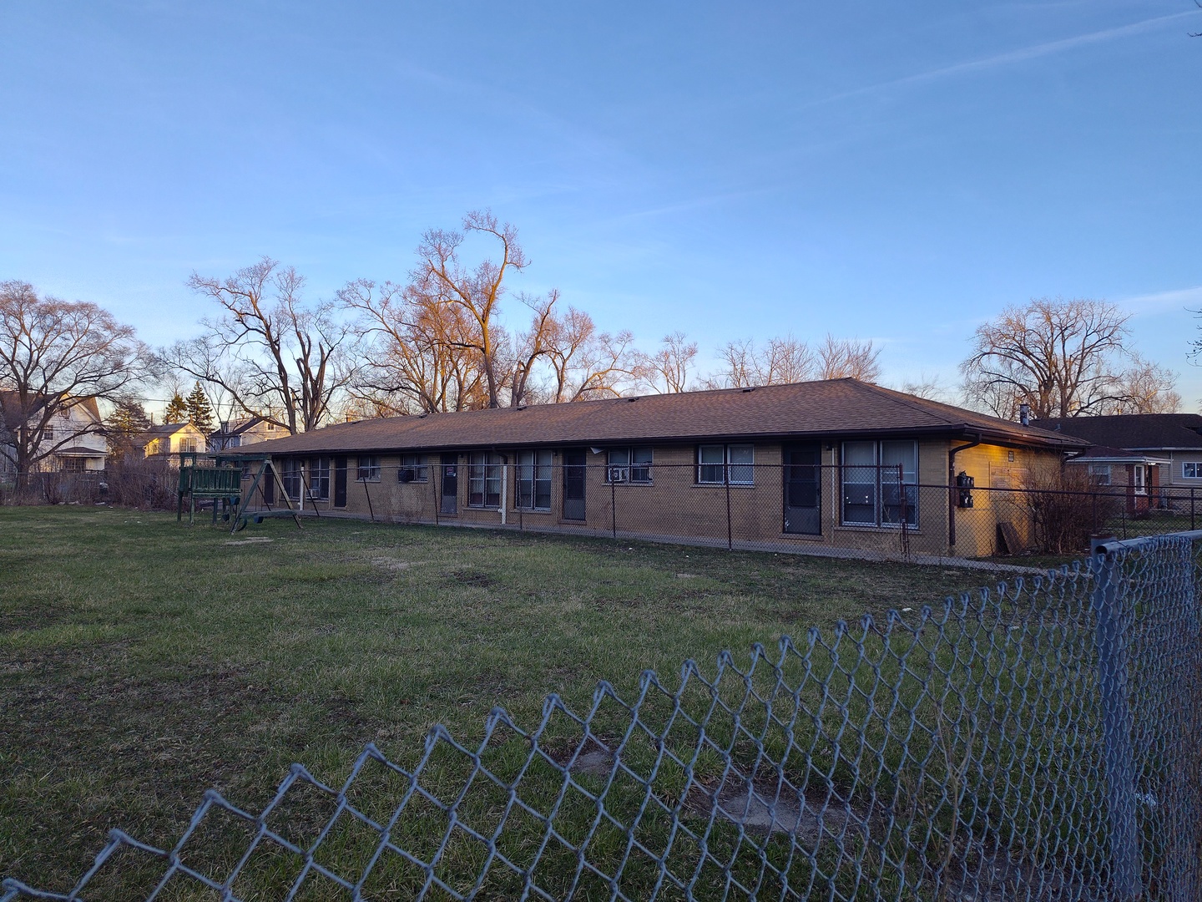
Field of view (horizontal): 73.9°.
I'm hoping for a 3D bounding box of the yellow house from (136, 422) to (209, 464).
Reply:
[{"bbox_3d":[-48.248,0.551,88.204,8.800,7.380,6.200,-1,-3,44],"label":"yellow house"}]

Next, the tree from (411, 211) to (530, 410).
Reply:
[{"bbox_3d":[-8.490,-5.997,51.280,7.496,18.611,7.496,1,-2,-9],"label":"tree"}]

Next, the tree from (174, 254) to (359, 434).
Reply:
[{"bbox_3d":[-24.737,-5.354,58.189,13.639,17.429,13.639,2,-2,-23],"label":"tree"}]

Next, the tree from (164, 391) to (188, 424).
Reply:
[{"bbox_3d":[-59.656,-1.658,112.115,4.300,13.391,4.300,2,-3,-28],"label":"tree"}]

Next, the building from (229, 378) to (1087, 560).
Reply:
[{"bbox_3d":[-3.083,0.420,31.679,37.100,4.370,9.380,-1,-3,44],"label":"building"}]

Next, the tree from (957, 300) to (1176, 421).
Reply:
[{"bbox_3d":[36.448,-3.803,62.206,16.052,16.343,16.052,-1,-3,30],"label":"tree"}]

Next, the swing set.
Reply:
[{"bbox_3d":[-10.405,1.097,22.488,5.200,2.080,1.950,-1,-3,44],"label":"swing set"}]

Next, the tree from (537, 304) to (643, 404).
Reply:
[{"bbox_3d":[-0.806,-3.170,55.204,7.049,13.486,7.049,1,-2,-1],"label":"tree"}]

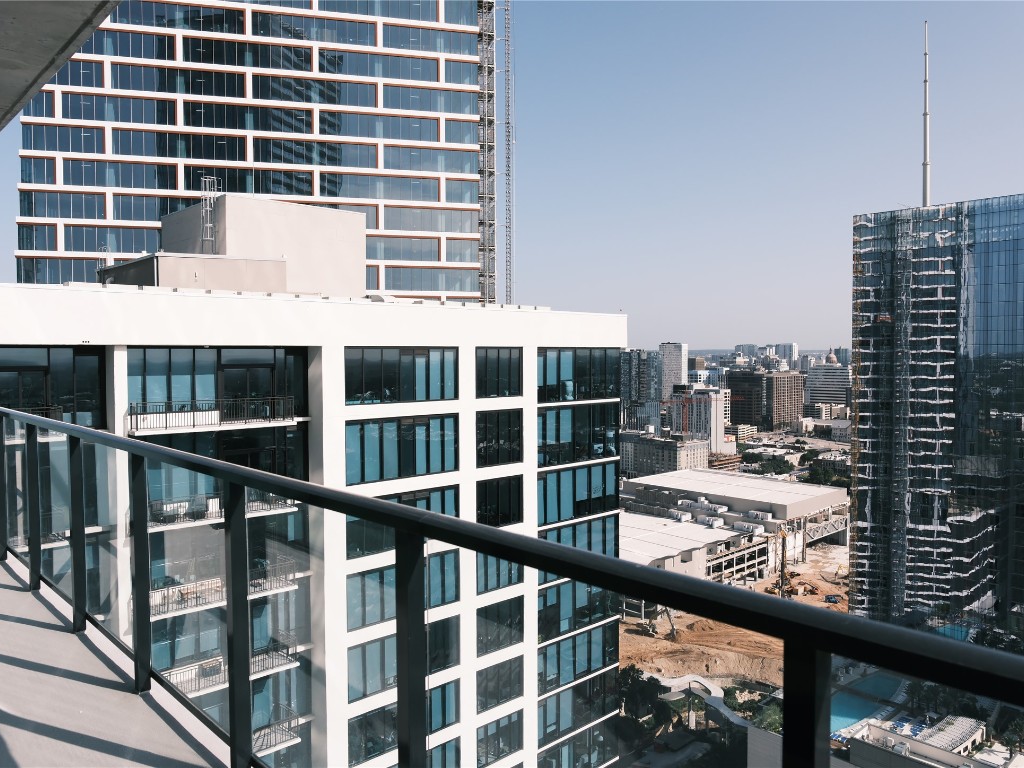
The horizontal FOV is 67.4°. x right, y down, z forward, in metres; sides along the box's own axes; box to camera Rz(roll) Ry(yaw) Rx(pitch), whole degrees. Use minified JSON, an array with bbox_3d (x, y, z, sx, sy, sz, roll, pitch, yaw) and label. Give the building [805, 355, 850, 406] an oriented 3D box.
[{"bbox_3d":[440.670,11.960,1062.900,30.000,80.000,62.000,-2,3,-44],"label":"building"}]

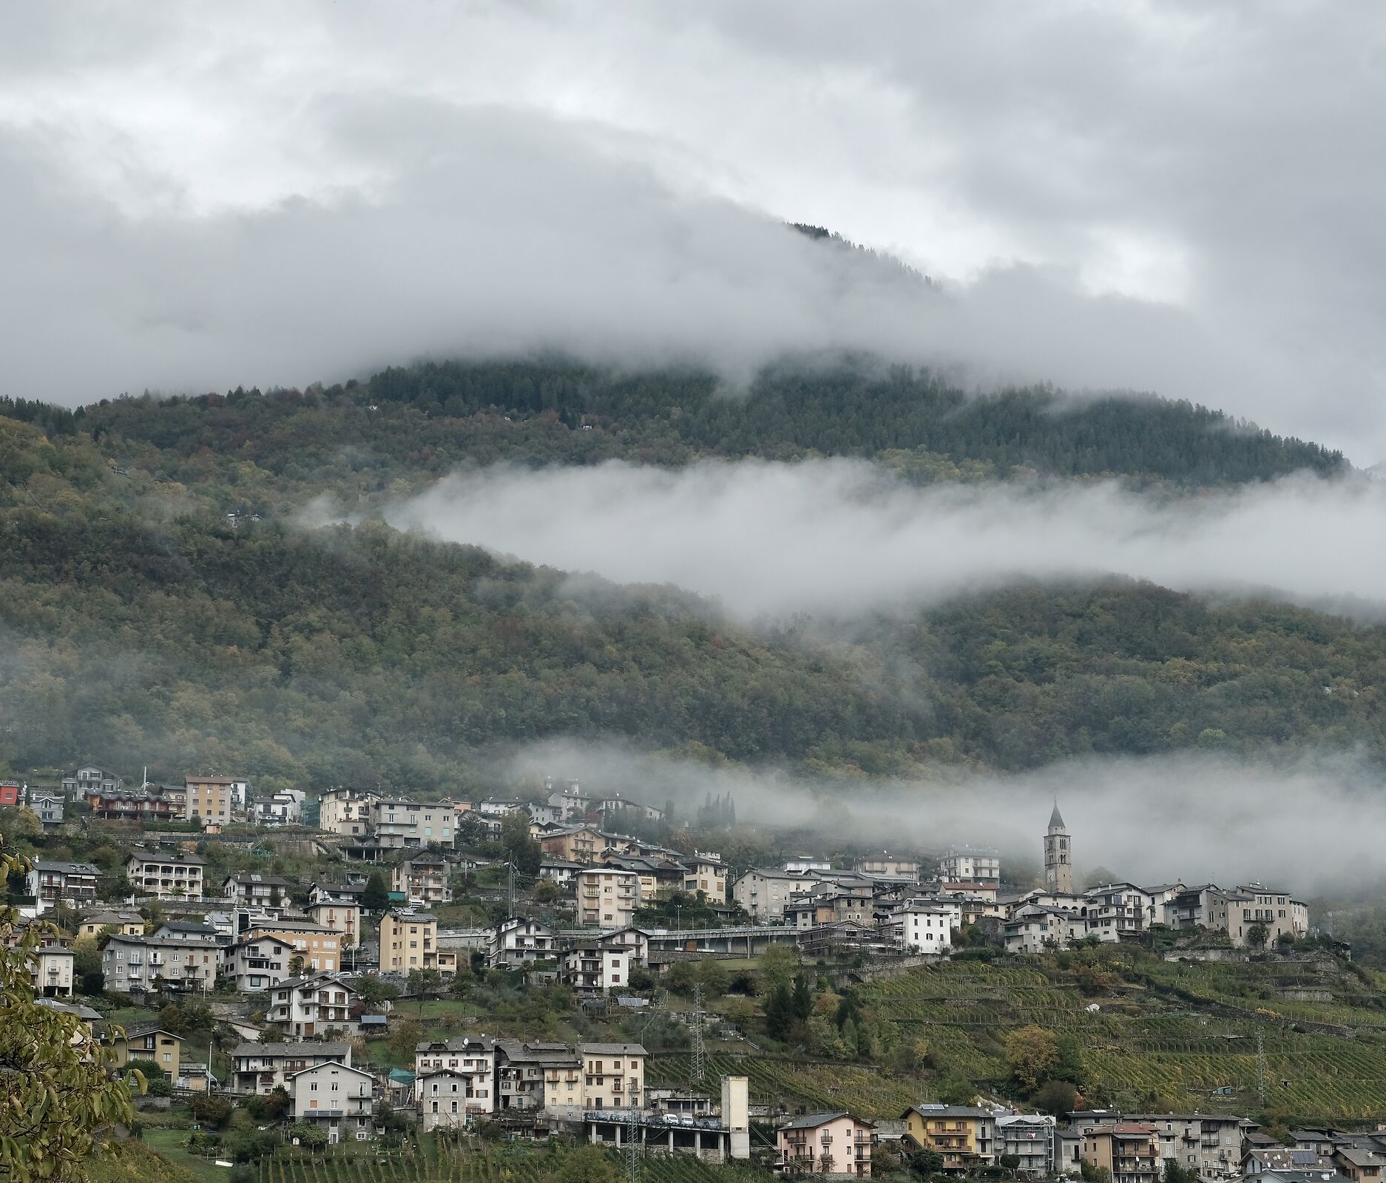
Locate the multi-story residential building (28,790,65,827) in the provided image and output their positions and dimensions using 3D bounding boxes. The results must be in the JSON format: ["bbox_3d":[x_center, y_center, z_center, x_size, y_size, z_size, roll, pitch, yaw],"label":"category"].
[{"bbox_3d":[-173.510,58.710,715.000,9.600,10.200,9.500,1,-10,-9],"label":"multi-story residential building"}]

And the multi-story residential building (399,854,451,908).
[{"bbox_3d":[-65.160,70.450,648.000,11.000,11.390,9.500,4,-12,-21],"label":"multi-story residential building"}]

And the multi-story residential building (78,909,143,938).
[{"bbox_3d":[-122.890,71.120,563.000,11.500,7.200,9.500,4,-12,-22],"label":"multi-story residential building"}]

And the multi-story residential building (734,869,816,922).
[{"bbox_3d":[21.200,78.350,685.000,16.500,13.000,14.000,7,-12,-35],"label":"multi-story residential building"}]

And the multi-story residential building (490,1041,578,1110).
[{"bbox_3d":[-29.550,92.750,507.990,15.500,13.530,12.000,2,-12,-13],"label":"multi-story residential building"}]

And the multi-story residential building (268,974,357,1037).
[{"bbox_3d":[-74.770,81.220,520.000,13.400,12.200,13.000,7,-13,-31],"label":"multi-story residential building"}]

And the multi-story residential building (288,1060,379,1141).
[{"bbox_3d":[-61.400,86.880,453.000,14.600,14.000,12.000,2,-11,-12],"label":"multi-story residential building"}]

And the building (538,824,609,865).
[{"bbox_3d":[-33.080,70.350,738.000,13.300,10.300,14.000,6,-12,-33],"label":"building"}]

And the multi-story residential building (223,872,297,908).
[{"bbox_3d":[-96.360,66.720,590.000,12.300,7.700,10.500,6,-13,-27],"label":"multi-story residential building"}]

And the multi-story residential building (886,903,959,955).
[{"bbox_3d":[51.510,75.470,598.000,12.800,10.750,11.000,5,-12,-24],"label":"multi-story residential building"}]

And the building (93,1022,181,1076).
[{"bbox_3d":[-99.700,83.200,480.000,10.800,10.000,11.000,7,-13,-37],"label":"building"}]

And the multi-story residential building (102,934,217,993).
[{"bbox_3d":[-113.830,79.420,568.000,23.300,11.250,9.500,7,-13,-33],"label":"multi-story residential building"}]

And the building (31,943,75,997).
[{"bbox_3d":[-132.230,78.530,550.000,7.000,10.800,9.500,6,-13,-29],"label":"building"}]

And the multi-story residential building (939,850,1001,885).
[{"bbox_3d":[77.570,77.830,745.000,12.300,11.200,11.000,4,-12,-22],"label":"multi-story residential building"}]

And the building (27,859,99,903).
[{"bbox_3d":[-151.330,69.930,640.000,14.500,9.630,9.500,8,-14,-35],"label":"building"}]

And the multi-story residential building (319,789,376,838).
[{"bbox_3d":[-92.370,59.200,707.940,10.000,13.350,10.500,8,-15,-36],"label":"multi-story residential building"}]

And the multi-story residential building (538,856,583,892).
[{"bbox_3d":[-32.920,72.070,671.960,10.500,7.940,8.500,3,-13,-16],"label":"multi-story residential building"}]

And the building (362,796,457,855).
[{"bbox_3d":[-71.900,59.440,675.000,20.500,12.600,11.500,4,-11,-23],"label":"building"}]

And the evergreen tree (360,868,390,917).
[{"bbox_3d":[-70.590,66.960,592.000,6.100,10.800,6.100,0,-10,0],"label":"evergreen tree"}]

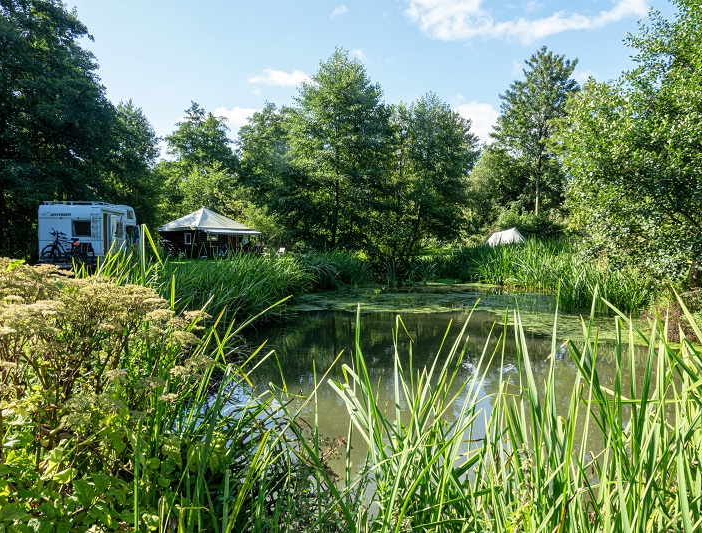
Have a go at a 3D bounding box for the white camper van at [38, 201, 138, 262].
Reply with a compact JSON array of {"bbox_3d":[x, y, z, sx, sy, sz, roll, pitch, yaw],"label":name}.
[{"bbox_3d":[-11.137,-1.030,23.251,2.280,2.880,5.900,0,3,-8],"label":"white camper van"}]

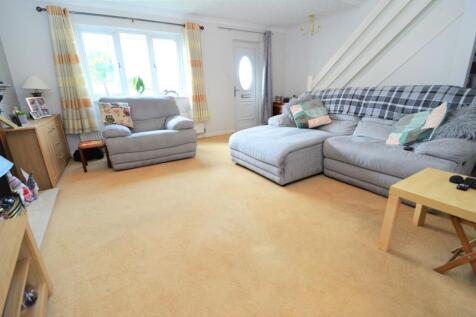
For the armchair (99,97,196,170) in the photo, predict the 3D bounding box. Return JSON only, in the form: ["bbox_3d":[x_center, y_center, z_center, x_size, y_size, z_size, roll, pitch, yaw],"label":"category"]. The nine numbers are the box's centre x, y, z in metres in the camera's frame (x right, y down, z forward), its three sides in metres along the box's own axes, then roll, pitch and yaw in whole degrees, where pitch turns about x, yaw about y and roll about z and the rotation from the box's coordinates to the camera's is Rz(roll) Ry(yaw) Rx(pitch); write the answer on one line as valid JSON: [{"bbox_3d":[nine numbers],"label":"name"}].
[{"bbox_3d":[-1.416,-0.489,3.172,1.170,0.930,0.960,-12,20,-30],"label":"armchair"}]

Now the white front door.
[{"bbox_3d":[0.273,-1.849,5.230,0.800,2.160,0.100,-12,20,-30],"label":"white front door"}]

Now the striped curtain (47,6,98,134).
[{"bbox_3d":[-2.757,-1.360,3.264,0.425,1.900,0.120,-12,20,-30],"label":"striped curtain"}]

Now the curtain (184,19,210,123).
[{"bbox_3d":[-0.859,-1.795,4.357,0.370,1.970,0.120,-12,20,-30],"label":"curtain"}]

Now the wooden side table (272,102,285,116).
[{"bbox_3d":[1.196,-1.187,5.555,0.480,0.700,0.420,-12,20,-30],"label":"wooden side table"}]

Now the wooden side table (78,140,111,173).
[{"bbox_3d":[-1.975,-0.052,2.764,0.290,0.385,0.330,-12,20,-30],"label":"wooden side table"}]

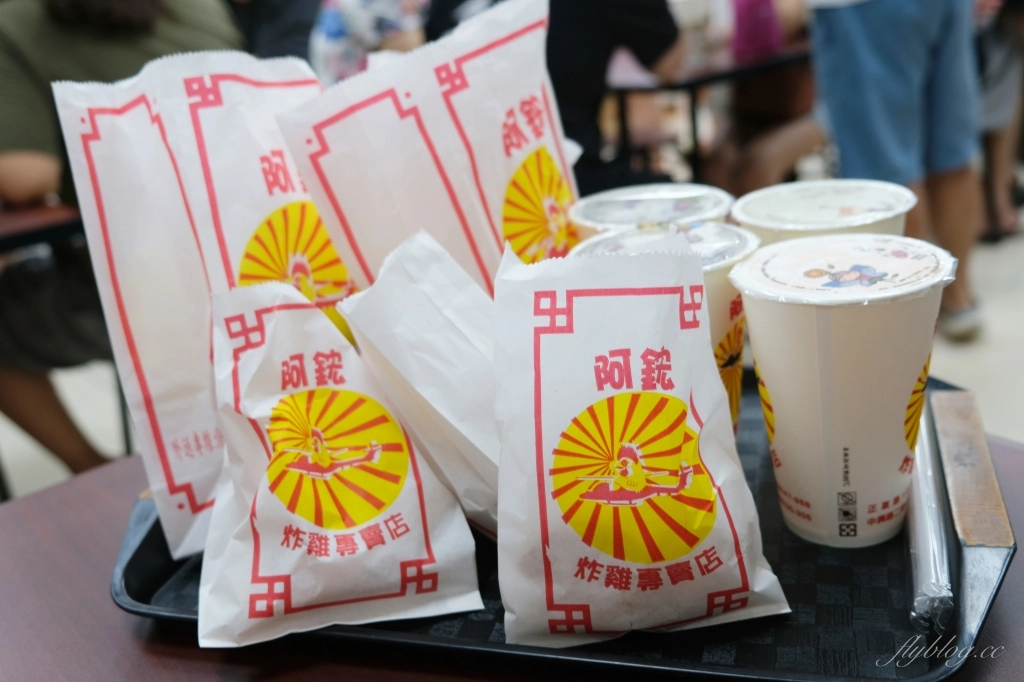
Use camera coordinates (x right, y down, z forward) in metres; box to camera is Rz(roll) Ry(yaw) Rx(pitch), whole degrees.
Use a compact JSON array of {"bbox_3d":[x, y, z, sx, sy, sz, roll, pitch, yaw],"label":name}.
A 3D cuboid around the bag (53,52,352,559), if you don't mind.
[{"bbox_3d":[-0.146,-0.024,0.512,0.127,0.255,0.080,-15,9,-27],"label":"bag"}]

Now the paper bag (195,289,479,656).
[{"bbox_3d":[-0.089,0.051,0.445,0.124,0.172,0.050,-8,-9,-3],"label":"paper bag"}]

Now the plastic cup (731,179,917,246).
[{"bbox_3d":[0.177,-0.016,0.516,0.095,0.127,0.095,-8,22,3],"label":"plastic cup"}]

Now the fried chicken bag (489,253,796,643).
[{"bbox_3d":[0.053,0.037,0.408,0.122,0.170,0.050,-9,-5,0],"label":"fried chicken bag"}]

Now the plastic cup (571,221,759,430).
[{"bbox_3d":[0.085,0.011,0.483,0.095,0.127,0.095,-8,22,3],"label":"plastic cup"}]

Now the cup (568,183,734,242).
[{"bbox_3d":[0.090,-0.021,0.551,0.095,0.127,0.095,-8,22,3],"label":"cup"}]

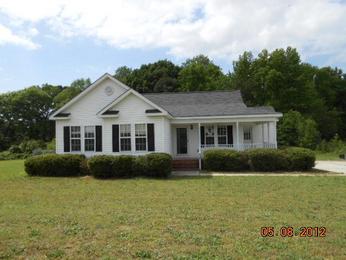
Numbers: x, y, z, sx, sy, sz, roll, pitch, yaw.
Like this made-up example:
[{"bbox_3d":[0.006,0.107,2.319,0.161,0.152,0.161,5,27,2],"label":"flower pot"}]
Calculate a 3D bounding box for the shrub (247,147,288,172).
[{"bbox_3d":[5.609,1.750,15.429,2.381,1.302,1.616,-1,-2,6],"label":"shrub"}]

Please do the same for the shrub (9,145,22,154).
[{"bbox_3d":[-18.166,2.364,30.000,1.615,1.384,1.700,-1,-2,6],"label":"shrub"}]

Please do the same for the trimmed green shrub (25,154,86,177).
[{"bbox_3d":[-6.722,1.975,14.799,3.584,1.158,1.515,-1,-2,6],"label":"trimmed green shrub"}]

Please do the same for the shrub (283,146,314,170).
[{"bbox_3d":[7.607,1.707,15.719,1.847,1.296,1.717,-1,-2,6],"label":"shrub"}]

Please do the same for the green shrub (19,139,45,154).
[{"bbox_3d":[-16.894,2.150,31.500,3.149,2.119,2.700,-1,-2,6],"label":"green shrub"}]

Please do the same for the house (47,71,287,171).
[{"bbox_3d":[0.231,-0.285,19.860,14.039,5.909,11.615,-1,-2,6],"label":"house"}]

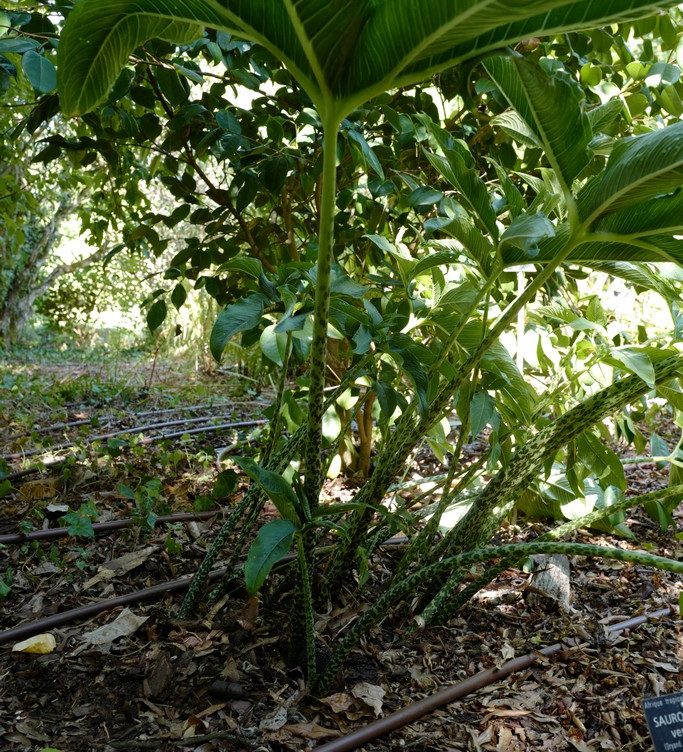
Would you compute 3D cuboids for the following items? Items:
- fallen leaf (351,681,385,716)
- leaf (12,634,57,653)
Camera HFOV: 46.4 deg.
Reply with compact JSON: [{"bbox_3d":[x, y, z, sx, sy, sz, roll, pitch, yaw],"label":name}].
[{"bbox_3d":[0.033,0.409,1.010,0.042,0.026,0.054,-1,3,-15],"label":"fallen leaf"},{"bbox_3d":[-0.489,0.427,1.270,0.069,0.019,0.045,0,3,-10],"label":"leaf"}]

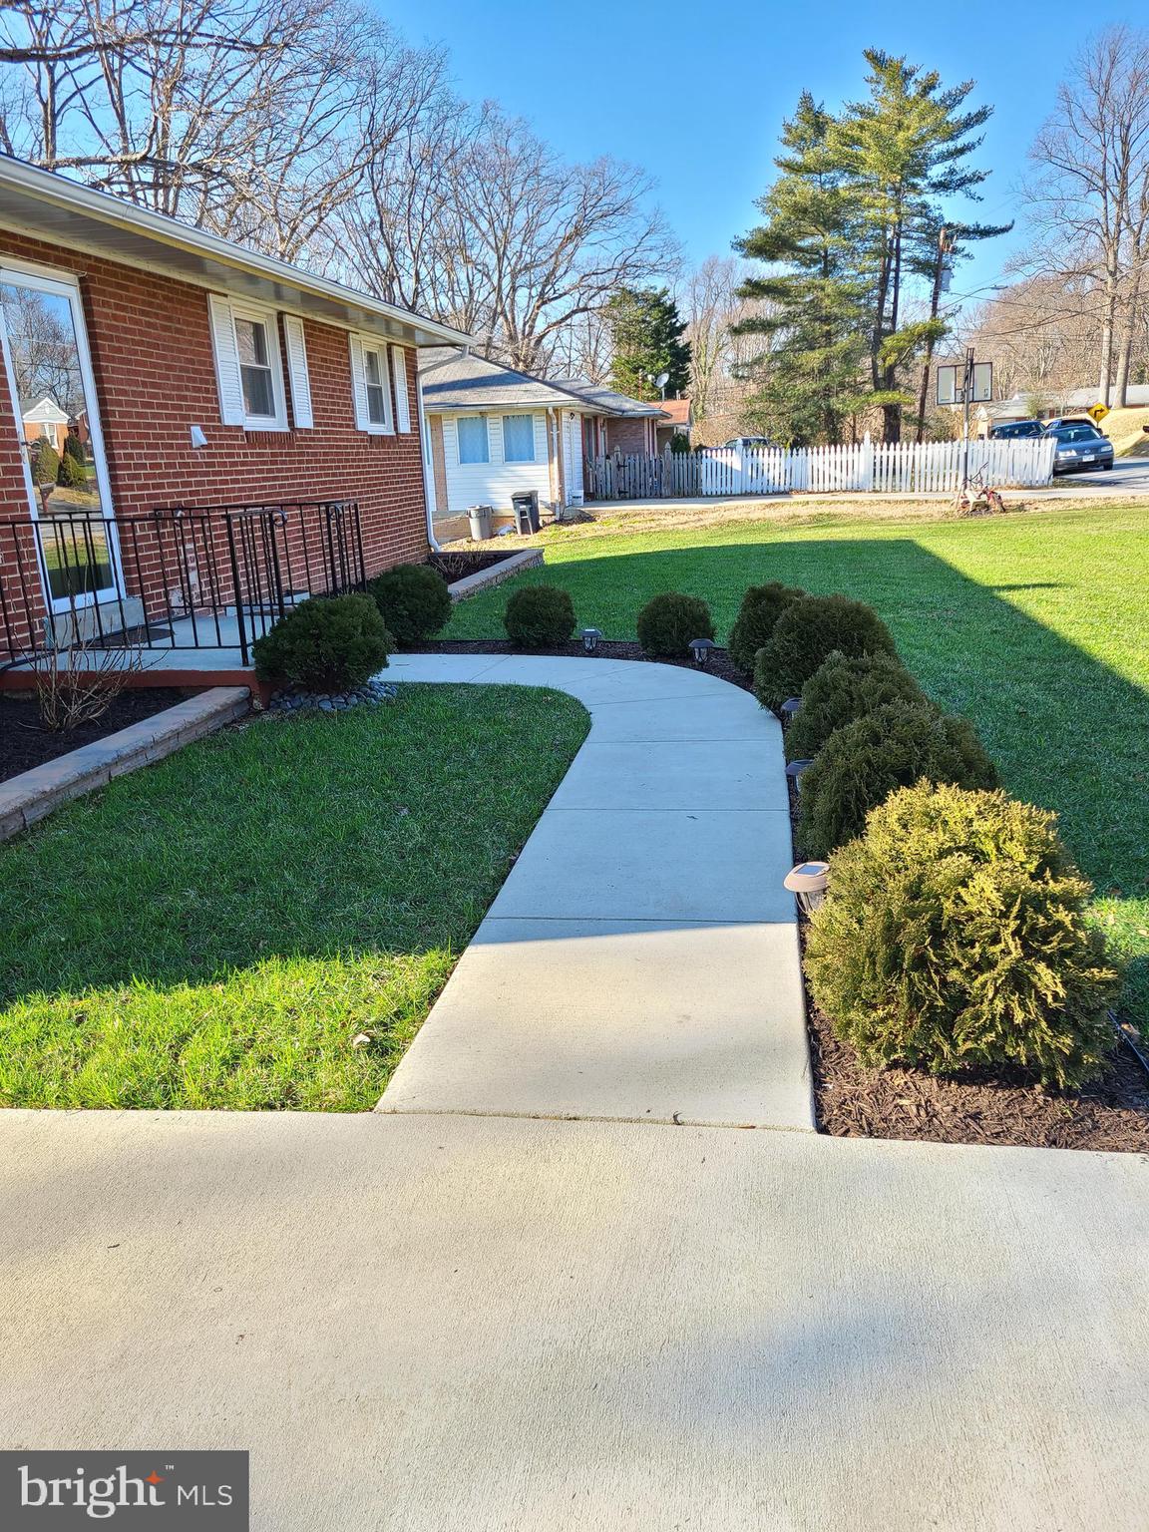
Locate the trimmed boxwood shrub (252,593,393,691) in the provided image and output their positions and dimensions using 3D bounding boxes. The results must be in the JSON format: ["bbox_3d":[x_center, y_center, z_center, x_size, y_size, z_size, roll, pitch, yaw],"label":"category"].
[{"bbox_3d":[-1.521,-0.741,6.814,0.820,0.570,0.800,0,15,9],"label":"trimmed boxwood shrub"}]

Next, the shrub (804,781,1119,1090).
[{"bbox_3d":[0.822,0.352,2.490,0.635,0.615,0.635,0,15,9],"label":"shrub"}]

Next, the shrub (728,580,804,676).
[{"bbox_3d":[1.190,-0.830,6.820,0.580,0.530,0.580,0,15,9],"label":"shrub"}]

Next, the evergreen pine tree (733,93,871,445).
[{"bbox_3d":[8.325,-17.359,42.129,5.300,13.061,5.300,0,15,9],"label":"evergreen pine tree"}]

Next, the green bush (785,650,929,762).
[{"bbox_3d":[1.240,-0.256,4.915,0.690,0.480,0.690,0,15,9],"label":"green bush"}]

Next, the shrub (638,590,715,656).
[{"bbox_3d":[0.670,-0.957,7.660,0.530,0.420,0.530,0,15,9],"label":"shrub"}]

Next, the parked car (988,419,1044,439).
[{"bbox_3d":[17.068,-12.510,44.385,1.800,1.500,4.600,0,15,9],"label":"parked car"}]

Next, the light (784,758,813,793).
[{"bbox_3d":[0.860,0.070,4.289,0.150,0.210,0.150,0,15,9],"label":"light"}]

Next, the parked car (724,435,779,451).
[{"bbox_3d":[7.906,-14.151,52.194,4.600,1.500,1.800,0,15,9],"label":"parked car"}]

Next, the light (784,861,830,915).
[{"bbox_3d":[0.668,0.371,3.255,0.147,0.180,0.147,0,15,9],"label":"light"}]

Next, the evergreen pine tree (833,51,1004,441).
[{"bbox_3d":[12.750,-18.300,43.400,6.500,14.600,6.400,0,15,9],"label":"evergreen pine tree"}]

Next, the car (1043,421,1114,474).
[{"bbox_3d":[16.300,-10.380,37.800,1.750,1.460,4.600,0,15,10],"label":"car"}]

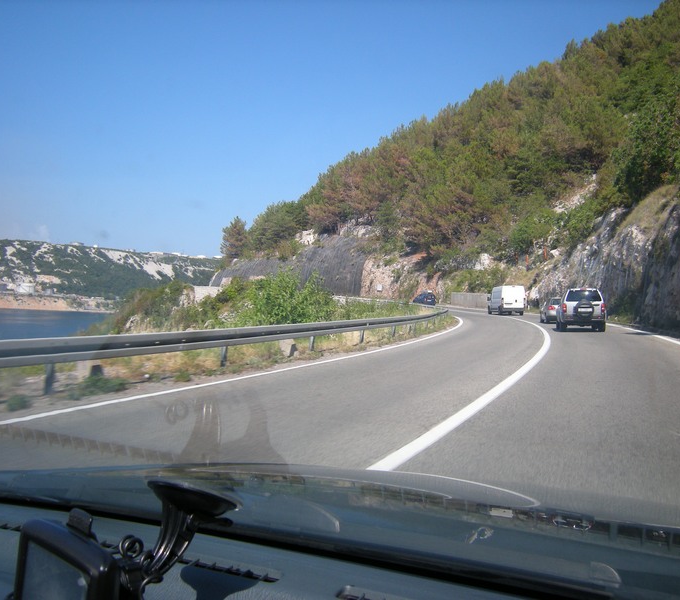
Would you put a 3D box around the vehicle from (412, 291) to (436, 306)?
[{"bbox_3d":[11.650,-0.060,88.500,1.760,1.900,4.300,1,0,-14],"label":"vehicle"}]

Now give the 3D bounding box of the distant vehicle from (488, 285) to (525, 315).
[{"bbox_3d":[14.500,0.050,56.700,2.070,2.520,5.700,1,0,0],"label":"distant vehicle"}]

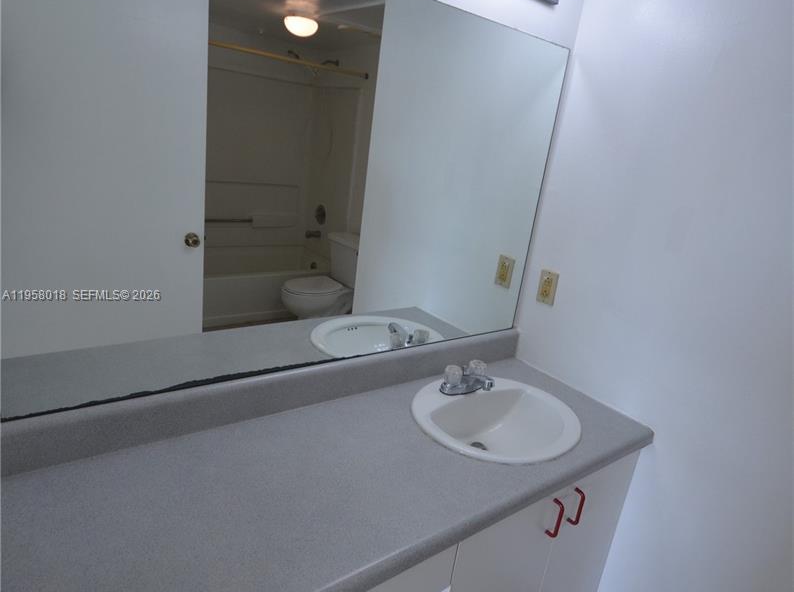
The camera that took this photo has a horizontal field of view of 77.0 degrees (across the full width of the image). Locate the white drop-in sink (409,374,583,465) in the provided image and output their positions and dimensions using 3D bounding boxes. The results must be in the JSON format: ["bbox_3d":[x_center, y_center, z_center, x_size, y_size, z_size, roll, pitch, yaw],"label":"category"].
[{"bbox_3d":[0.278,0.413,1.455,0.520,0.175,0.454,-6,21,-37],"label":"white drop-in sink"}]

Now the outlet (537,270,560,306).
[{"bbox_3d":[0.514,-0.028,1.708,0.007,0.113,0.069,-6,21,-37],"label":"outlet"}]

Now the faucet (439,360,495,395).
[{"bbox_3d":[0.229,0.258,1.499,0.150,0.088,0.153,-6,21,-37],"label":"faucet"}]

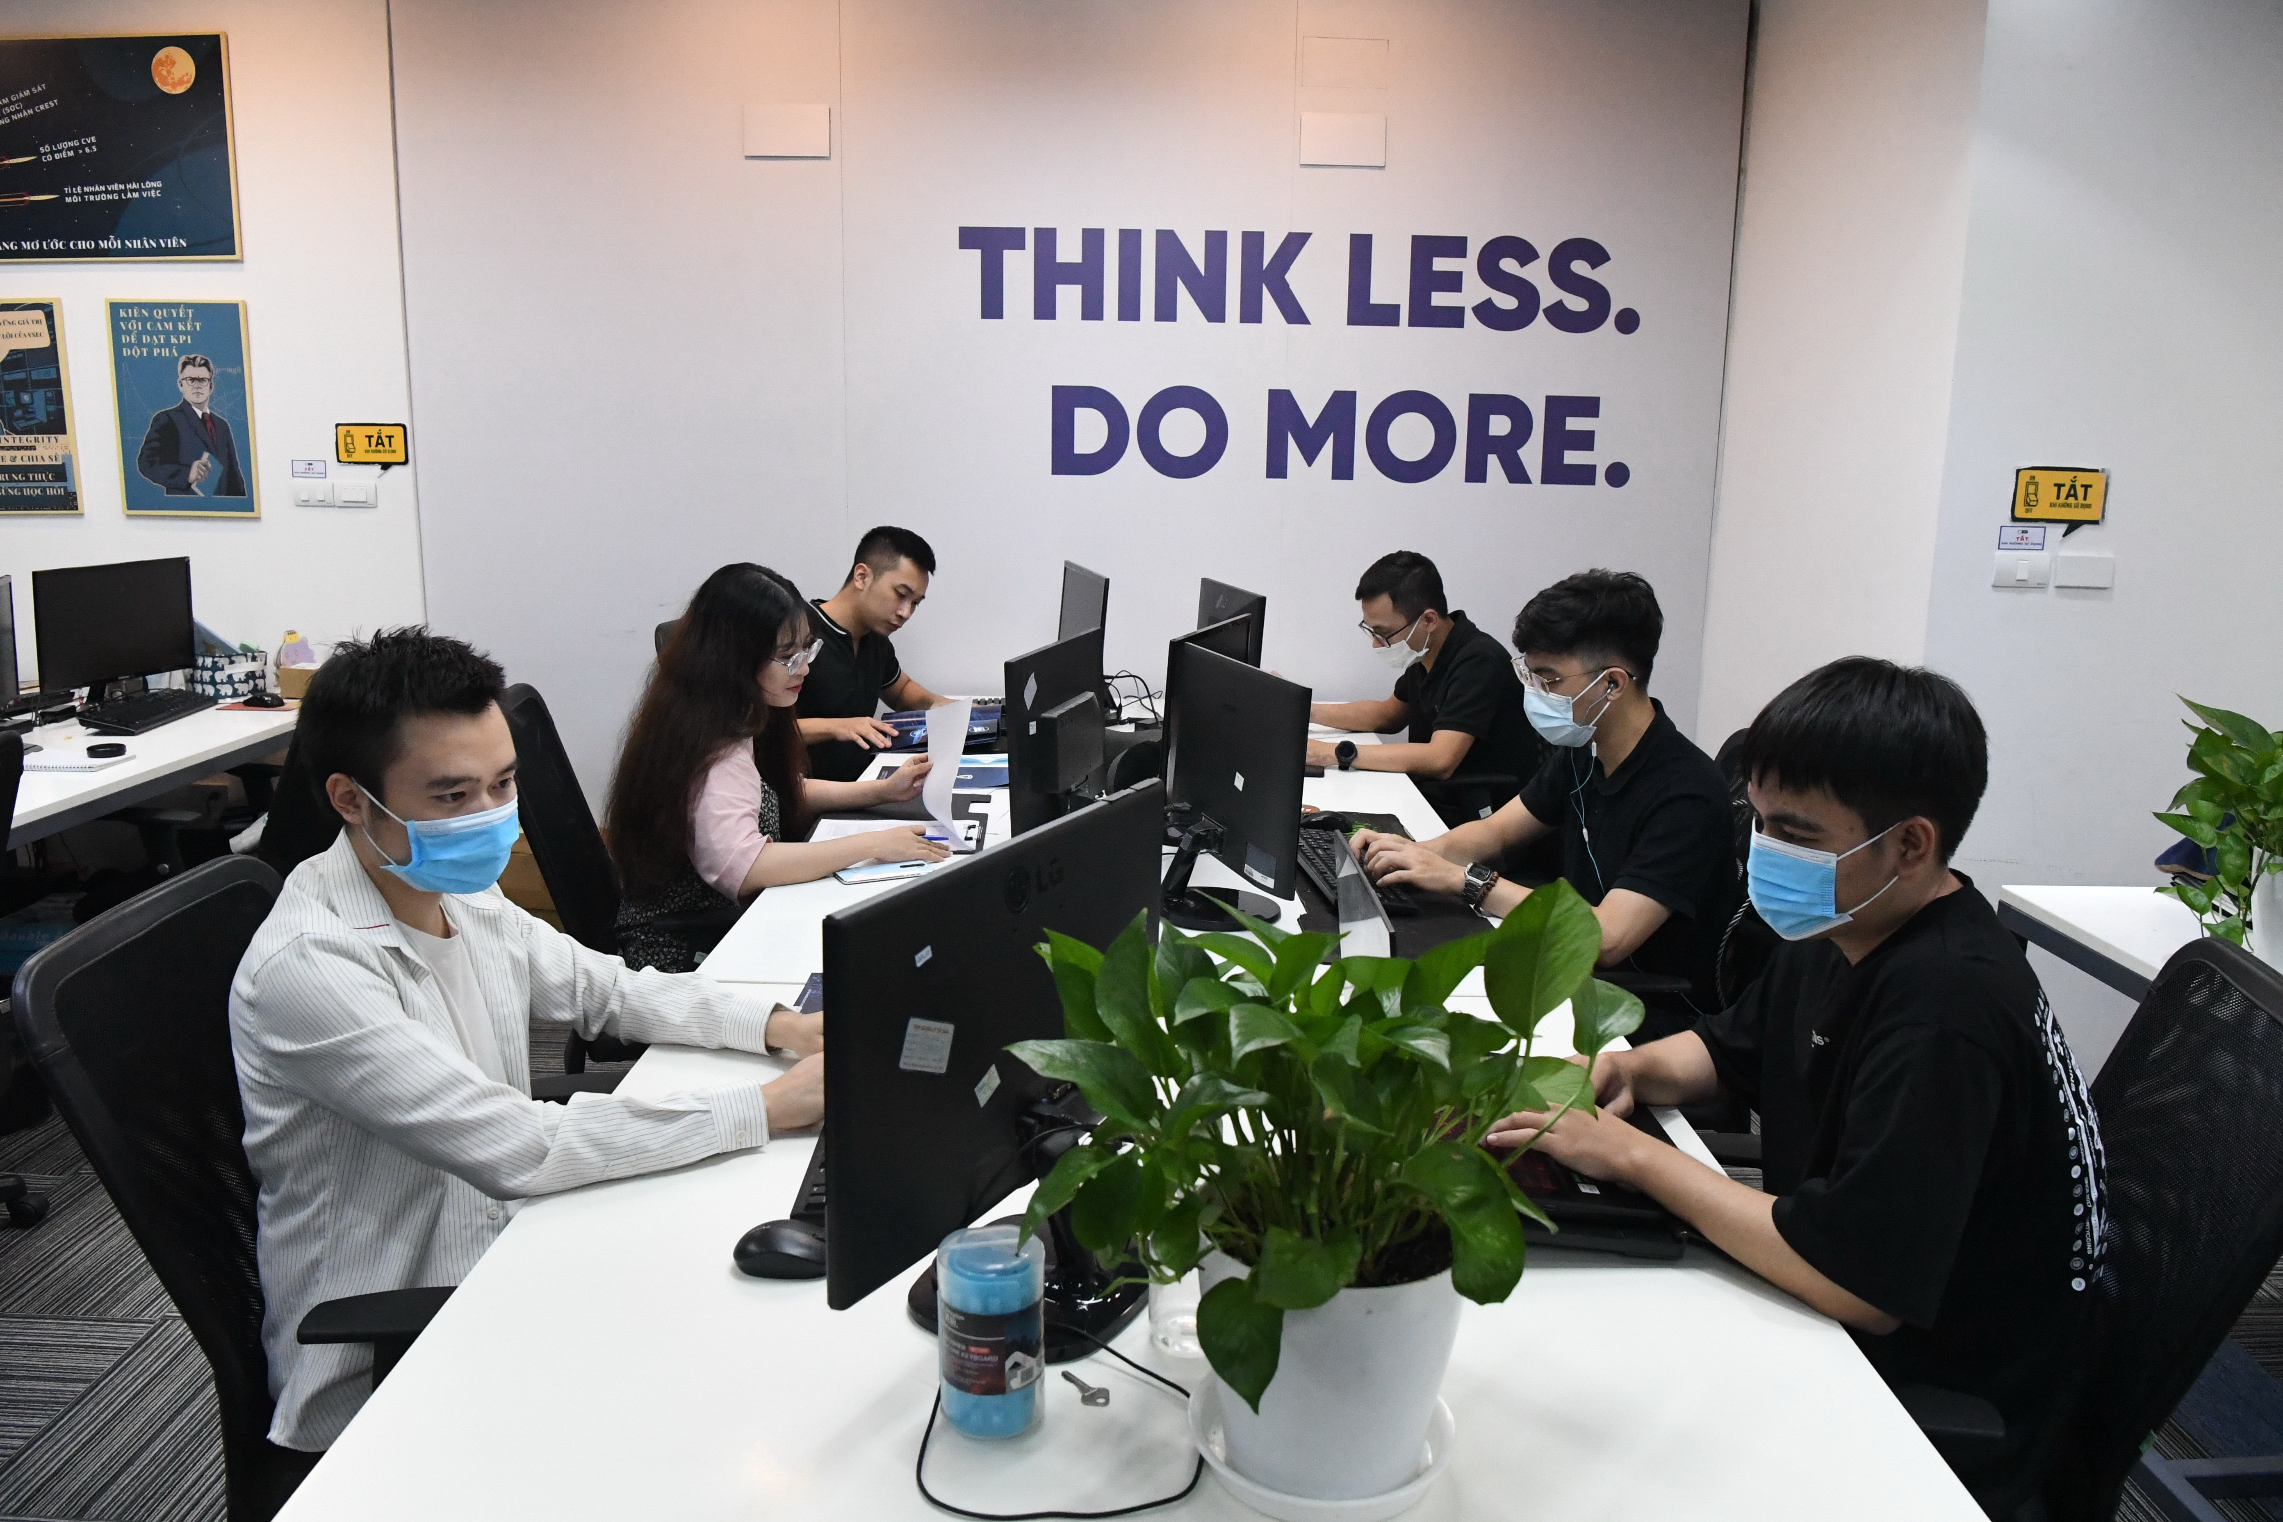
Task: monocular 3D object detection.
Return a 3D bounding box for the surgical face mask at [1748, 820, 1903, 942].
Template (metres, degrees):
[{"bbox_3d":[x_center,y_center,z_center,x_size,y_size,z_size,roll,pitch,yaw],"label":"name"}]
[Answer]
[{"bbox_3d":[0.614,0.109,1.370,0.115,0.105,0.140,-14,12,1],"label":"surgical face mask"}]

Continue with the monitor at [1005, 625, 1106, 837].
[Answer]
[{"bbox_3d":[-0.134,-0.012,2.749,0.200,0.405,0.515,4,12,16],"label":"monitor"}]

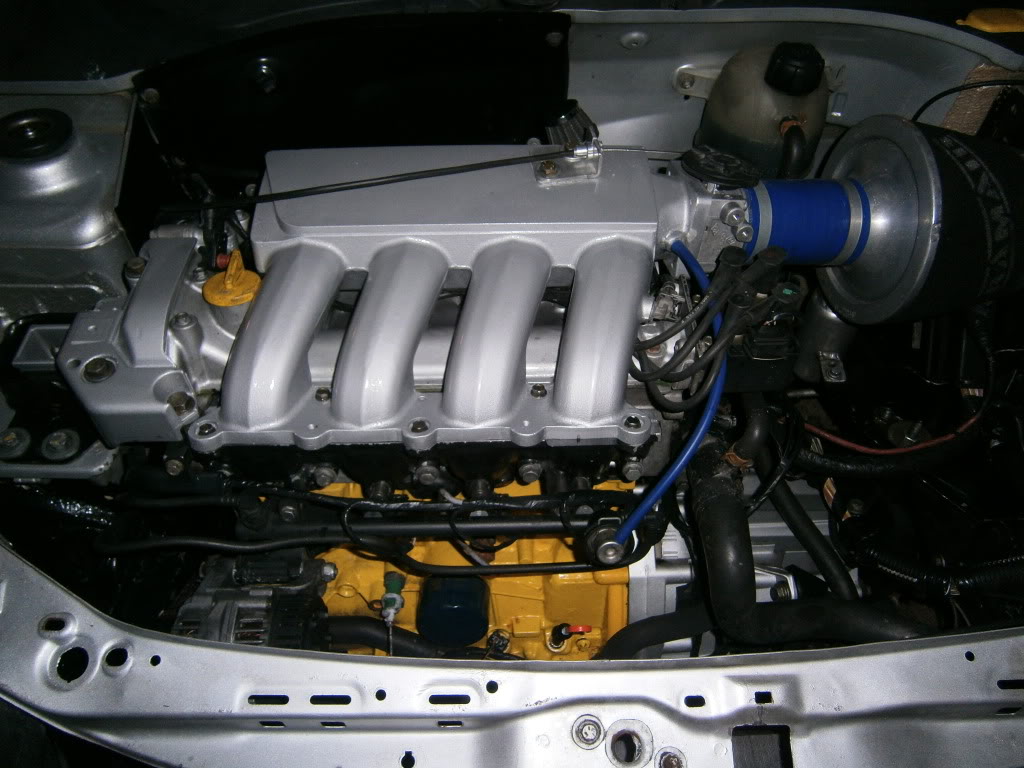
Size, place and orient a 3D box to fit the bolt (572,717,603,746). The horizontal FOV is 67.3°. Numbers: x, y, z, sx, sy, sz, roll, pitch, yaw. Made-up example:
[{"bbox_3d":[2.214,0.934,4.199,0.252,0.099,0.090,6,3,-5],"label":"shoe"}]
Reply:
[{"bbox_3d":[0.055,0.251,0.555,0.022,0.012,0.022,0,57,0],"label":"bolt"}]

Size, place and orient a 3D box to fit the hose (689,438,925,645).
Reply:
[{"bbox_3d":[0.265,0.137,0.680,0.218,0.148,0.153,0,57,0],"label":"hose"}]

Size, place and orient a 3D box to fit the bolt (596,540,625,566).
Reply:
[{"bbox_3d":[0.087,0.149,0.680,0.023,0.023,0.016,0,24,0],"label":"bolt"}]

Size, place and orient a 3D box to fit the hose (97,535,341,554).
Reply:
[{"bbox_3d":[-0.281,0.153,0.735,0.235,0.016,0.018,0,57,0],"label":"hose"}]

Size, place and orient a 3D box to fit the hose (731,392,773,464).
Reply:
[{"bbox_3d":[0.226,0.041,0.725,0.042,0.050,0.080,0,57,0],"label":"hose"}]

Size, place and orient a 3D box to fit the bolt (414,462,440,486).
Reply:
[{"bbox_3d":[-0.076,0.082,0.695,0.021,0.021,0.016,0,29,0],"label":"bolt"}]

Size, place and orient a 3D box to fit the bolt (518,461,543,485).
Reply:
[{"bbox_3d":[0.017,0.080,0.695,0.021,0.021,0.016,0,29,0],"label":"bolt"}]

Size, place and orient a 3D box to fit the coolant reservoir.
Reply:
[{"bbox_3d":[0.260,-0.274,0.805,0.135,0.155,0.130,0,57,0],"label":"coolant reservoir"}]

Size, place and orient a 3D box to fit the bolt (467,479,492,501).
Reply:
[{"bbox_3d":[-0.031,0.097,0.705,0.021,0.021,0.020,0,37,0],"label":"bolt"}]

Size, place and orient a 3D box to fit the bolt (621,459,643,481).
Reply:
[{"bbox_3d":[0.108,0.079,0.695,0.018,0.018,0.015,0,30,0],"label":"bolt"}]

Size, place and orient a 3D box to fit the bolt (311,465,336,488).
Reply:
[{"bbox_3d":[-0.169,0.084,0.695,0.021,0.021,0.016,0,29,0],"label":"bolt"}]

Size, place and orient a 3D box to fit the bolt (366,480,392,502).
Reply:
[{"bbox_3d":[-0.121,0.099,0.705,0.021,0.021,0.020,0,37,0],"label":"bolt"}]

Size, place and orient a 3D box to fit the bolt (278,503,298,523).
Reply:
[{"bbox_3d":[-0.206,0.119,0.710,0.016,0.016,0.013,0,30,0],"label":"bolt"}]

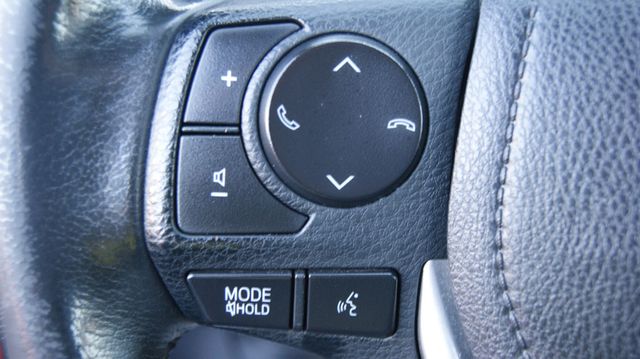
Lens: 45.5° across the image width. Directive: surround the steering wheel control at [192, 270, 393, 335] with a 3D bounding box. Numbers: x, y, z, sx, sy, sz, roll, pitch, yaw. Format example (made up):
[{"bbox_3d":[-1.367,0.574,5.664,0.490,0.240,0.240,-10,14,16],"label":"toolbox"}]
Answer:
[{"bbox_3d":[-0.006,0.029,0.181,0.050,0.015,0.008,1,0,-10],"label":"steering wheel control"}]

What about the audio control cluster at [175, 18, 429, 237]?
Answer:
[{"bbox_3d":[-0.004,-0.012,0.181,0.058,0.049,0.010,1,0,-10],"label":"audio control cluster"}]

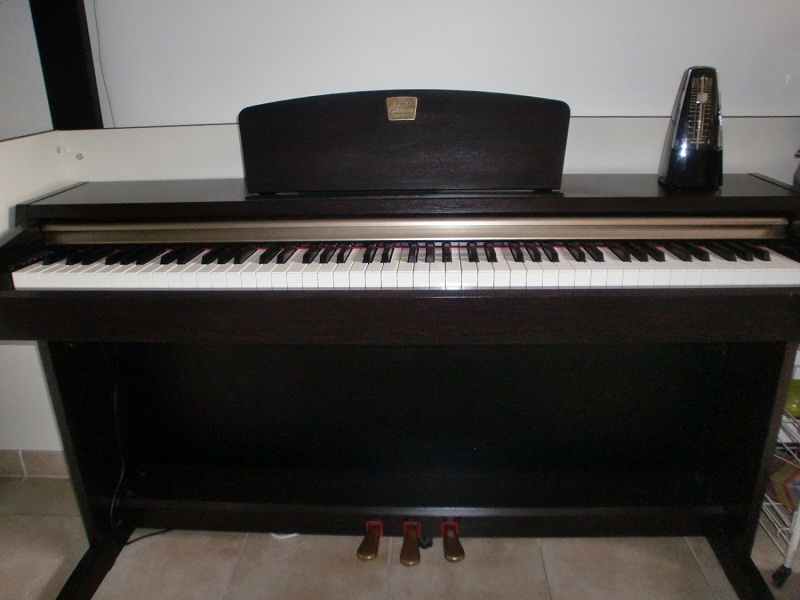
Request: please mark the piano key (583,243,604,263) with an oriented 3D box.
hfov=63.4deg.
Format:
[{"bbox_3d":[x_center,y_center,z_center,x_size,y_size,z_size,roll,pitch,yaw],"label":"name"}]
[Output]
[{"bbox_3d":[0.303,-0.078,1.017,0.013,0.013,0.092,0,19,4],"label":"piano key"}]

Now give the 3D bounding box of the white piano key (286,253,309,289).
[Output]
[{"bbox_3d":[-0.152,-0.053,1.029,0.023,0.024,0.143,0,19,4],"label":"white piano key"}]

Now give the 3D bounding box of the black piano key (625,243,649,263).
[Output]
[{"bbox_3d":[0.372,-0.076,1.019,0.013,0.012,0.092,0,18,3],"label":"black piano key"}]

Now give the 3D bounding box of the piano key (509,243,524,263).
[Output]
[{"bbox_3d":[0.186,-0.077,1.029,0.013,0.012,0.092,0,18,3],"label":"piano key"}]

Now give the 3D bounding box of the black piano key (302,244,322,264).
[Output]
[{"bbox_3d":[-0.142,-0.075,1.047,0.013,0.012,0.092,0,18,3],"label":"black piano key"}]

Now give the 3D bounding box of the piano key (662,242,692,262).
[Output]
[{"bbox_3d":[0.433,-0.078,1.012,0.013,0.013,0.092,0,19,4],"label":"piano key"}]

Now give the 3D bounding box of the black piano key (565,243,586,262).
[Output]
[{"bbox_3d":[0.279,-0.077,1.024,0.013,0.012,0.092,0,18,3],"label":"black piano key"}]

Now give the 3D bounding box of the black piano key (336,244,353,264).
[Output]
[{"bbox_3d":[-0.089,-0.078,1.041,0.013,0.013,0.092,0,19,4],"label":"black piano key"}]

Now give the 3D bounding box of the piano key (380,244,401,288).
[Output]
[{"bbox_3d":[-0.011,-0.052,1.018,0.022,0.025,0.149,0,17,4],"label":"piano key"}]

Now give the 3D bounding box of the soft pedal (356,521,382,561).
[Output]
[{"bbox_3d":[-0.062,0.502,1.352,0.040,0.021,0.103,0,17,4],"label":"soft pedal"}]

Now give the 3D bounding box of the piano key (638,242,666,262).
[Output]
[{"bbox_3d":[0.394,-0.077,1.010,0.012,0.013,0.098,0,17,4],"label":"piano key"}]

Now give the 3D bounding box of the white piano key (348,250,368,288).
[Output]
[{"bbox_3d":[-0.059,-0.054,1.023,0.023,0.024,0.143,0,19,4],"label":"white piano key"}]

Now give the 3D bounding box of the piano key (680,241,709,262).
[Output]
[{"bbox_3d":[0.460,-0.077,1.008,0.012,0.013,0.098,0,17,4],"label":"piano key"}]

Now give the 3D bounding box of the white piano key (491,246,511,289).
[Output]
[{"bbox_3d":[0.154,-0.054,1.015,0.022,0.023,0.147,0,18,3],"label":"white piano key"}]

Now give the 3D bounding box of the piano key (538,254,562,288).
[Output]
[{"bbox_3d":[0.222,-0.054,1.005,0.023,0.024,0.143,0,19,4],"label":"piano key"}]

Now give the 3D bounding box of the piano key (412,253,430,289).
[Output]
[{"bbox_3d":[0.035,-0.054,1.017,0.023,0.024,0.143,0,19,4],"label":"piano key"}]

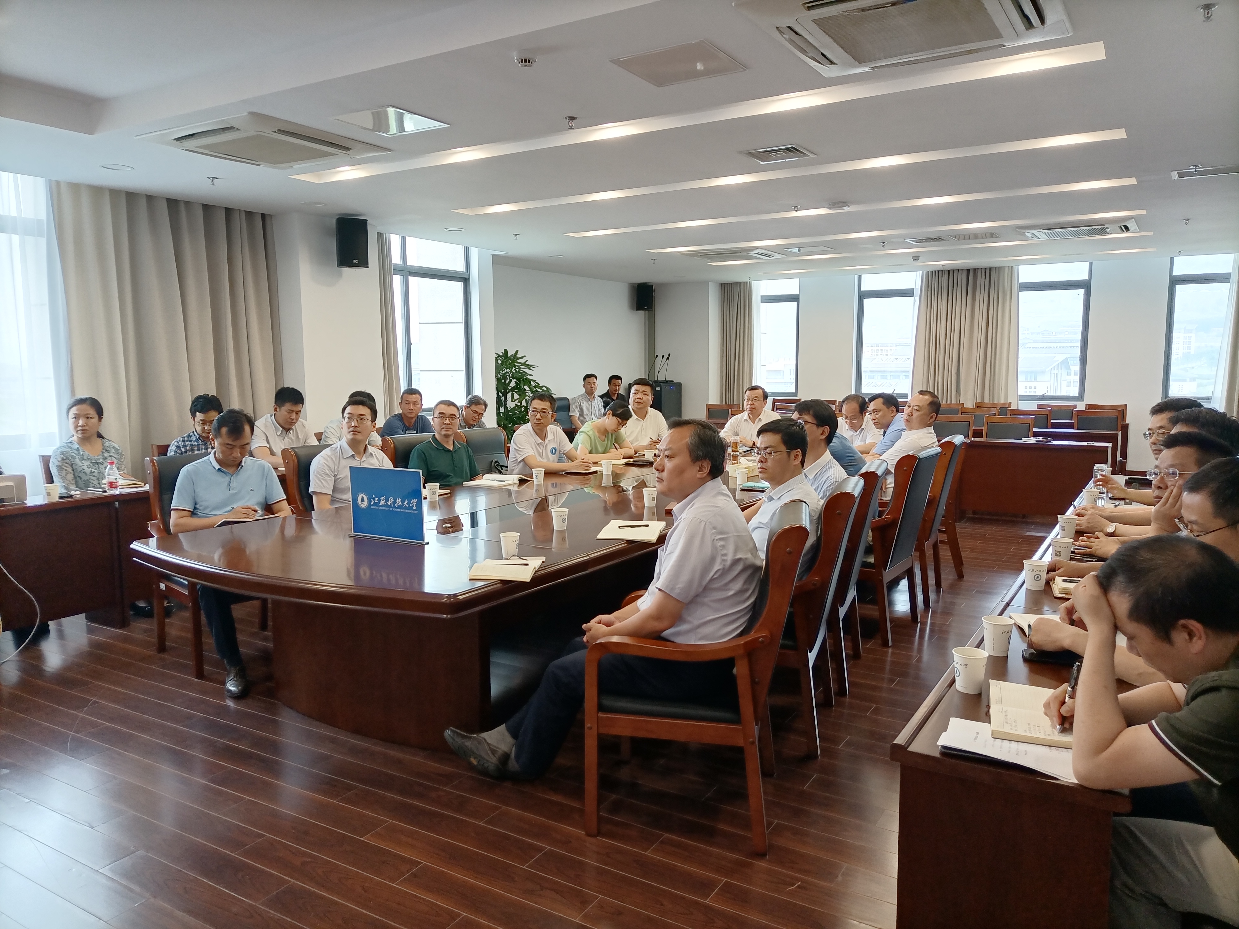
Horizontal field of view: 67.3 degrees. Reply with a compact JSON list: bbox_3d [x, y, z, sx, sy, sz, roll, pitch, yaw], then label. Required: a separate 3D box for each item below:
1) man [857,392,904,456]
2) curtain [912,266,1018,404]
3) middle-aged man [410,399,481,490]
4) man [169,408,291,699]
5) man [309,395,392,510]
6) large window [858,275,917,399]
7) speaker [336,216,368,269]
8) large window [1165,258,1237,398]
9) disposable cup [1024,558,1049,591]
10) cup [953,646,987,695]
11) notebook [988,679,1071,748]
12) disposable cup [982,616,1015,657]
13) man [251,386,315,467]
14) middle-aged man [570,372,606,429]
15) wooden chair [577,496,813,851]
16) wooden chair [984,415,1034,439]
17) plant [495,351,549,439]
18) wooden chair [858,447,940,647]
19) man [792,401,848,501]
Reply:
[{"bbox_3d":[1.870,0.122,6.416,0.850,1.265,0.550,2,6,17],"label":"man"},{"bbox_3d":[4.689,-1.291,12.670,1.319,2.686,0.200,4,7,32],"label":"curtain"},{"bbox_3d":[-0.983,0.231,5.753,0.800,1.240,0.520,6,8,44],"label":"middle-aged man"},{"bbox_3d":[-1.911,0.369,4.508,0.600,1.230,0.830,-4,7,-34],"label":"man"},{"bbox_3d":[-1.327,0.271,5.096,0.520,1.290,0.800,-5,8,-36],"label":"man"},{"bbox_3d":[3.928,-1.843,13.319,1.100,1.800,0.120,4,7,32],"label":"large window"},{"bbox_3d":[-2.302,-1.868,7.899,0.280,0.415,0.250,-4,15,-33],"label":"speaker"},{"bbox_3d":[6.817,-1.537,10.611,0.960,1.680,0.120,4,8,31],"label":"large window"},{"bbox_3d":[1.313,0.350,2.934,0.073,0.084,0.073,3,7,31],"label":"disposable cup"},{"bbox_3d":[0.745,0.442,1.979,0.075,0.084,0.075,4,7,32],"label":"cup"},{"bbox_3d":[0.842,0.490,1.826,0.210,0.020,0.296,2,7,24],"label":"notebook"},{"bbox_3d":[0.926,0.422,2.279,0.073,0.083,0.073,3,7,31],"label":"disposable cup"},{"bbox_3d":[-2.272,0.116,6.493,0.800,1.320,0.520,5,8,42],"label":"man"},{"bbox_3d":[-0.322,-0.425,11.096,0.520,1.300,0.780,-4,7,-26],"label":"middle-aged man"},{"bbox_3d":[0.283,0.632,3.034,0.680,1.000,0.590,1,6,15],"label":"wooden chair"},{"bbox_3d":[3.642,0.013,8.829,0.450,0.900,0.530,4,8,31],"label":"wooden chair"},{"bbox_3d":[-1.409,-0.589,11.441,1.000,1.670,1.000,3,7,31],"label":"plant"},{"bbox_3d":[1.336,0.410,5.135,0.675,0.990,0.585,3,7,31],"label":"wooden chair"},{"bbox_3d":[0.791,0.332,4.390,0.800,1.285,0.530,3,7,25],"label":"man"}]

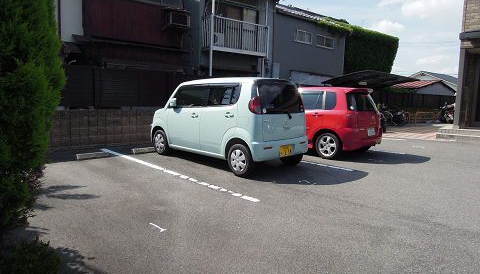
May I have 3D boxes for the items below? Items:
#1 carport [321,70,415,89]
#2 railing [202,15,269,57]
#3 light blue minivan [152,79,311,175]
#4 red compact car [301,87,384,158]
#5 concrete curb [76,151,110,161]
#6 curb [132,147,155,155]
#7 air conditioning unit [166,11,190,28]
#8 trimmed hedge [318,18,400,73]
[{"bbox_3d":[6.075,-1.529,15.199,5.867,2.450,1.980,-4,8,-43],"label":"carport"},{"bbox_3d":[-0.123,-3.443,11.717,2.389,1.078,0.686,-3,8,-37],"label":"railing"},{"bbox_3d":[-0.368,-0.329,6.613,1.475,1.620,3.395,-4,9,-43],"label":"light blue minivan"},{"bbox_3d":[1.559,-0.454,8.577,1.680,1.535,3.925,-4,8,-43],"label":"red compact car"},{"bbox_3d":[-2.899,0.373,6.605,0.620,0.105,0.130,-4,8,-43],"label":"concrete curb"},{"bbox_3d":[-2.084,0.305,7.405,0.610,0.105,0.130,-4,8,-43],"label":"curb"},{"bbox_3d":[-2.062,-3.848,10.986,0.717,0.418,0.450,-3,8,-37],"label":"air conditioning unit"},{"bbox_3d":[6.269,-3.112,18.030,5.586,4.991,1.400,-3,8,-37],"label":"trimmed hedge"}]

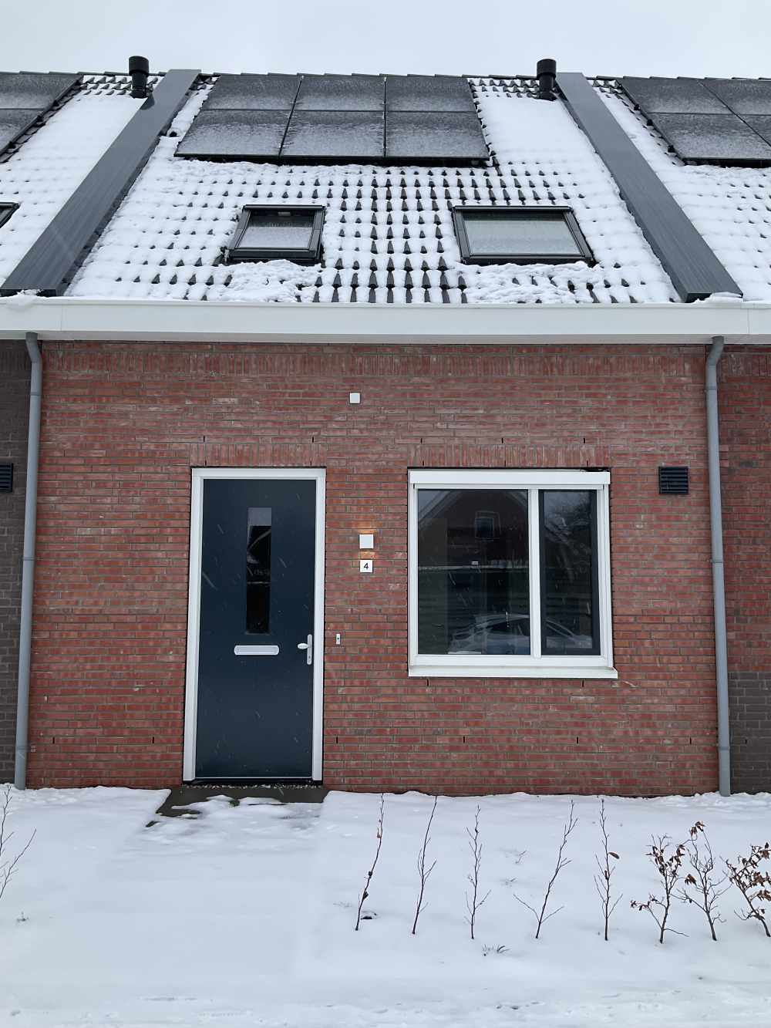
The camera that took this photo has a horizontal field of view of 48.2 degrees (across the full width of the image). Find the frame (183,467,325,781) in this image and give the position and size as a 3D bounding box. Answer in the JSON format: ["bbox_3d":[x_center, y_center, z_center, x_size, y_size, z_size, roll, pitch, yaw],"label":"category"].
[{"bbox_3d":[-1.017,0.857,6.827,1.072,2.437,0.120,0,-6,0],"label":"frame"}]

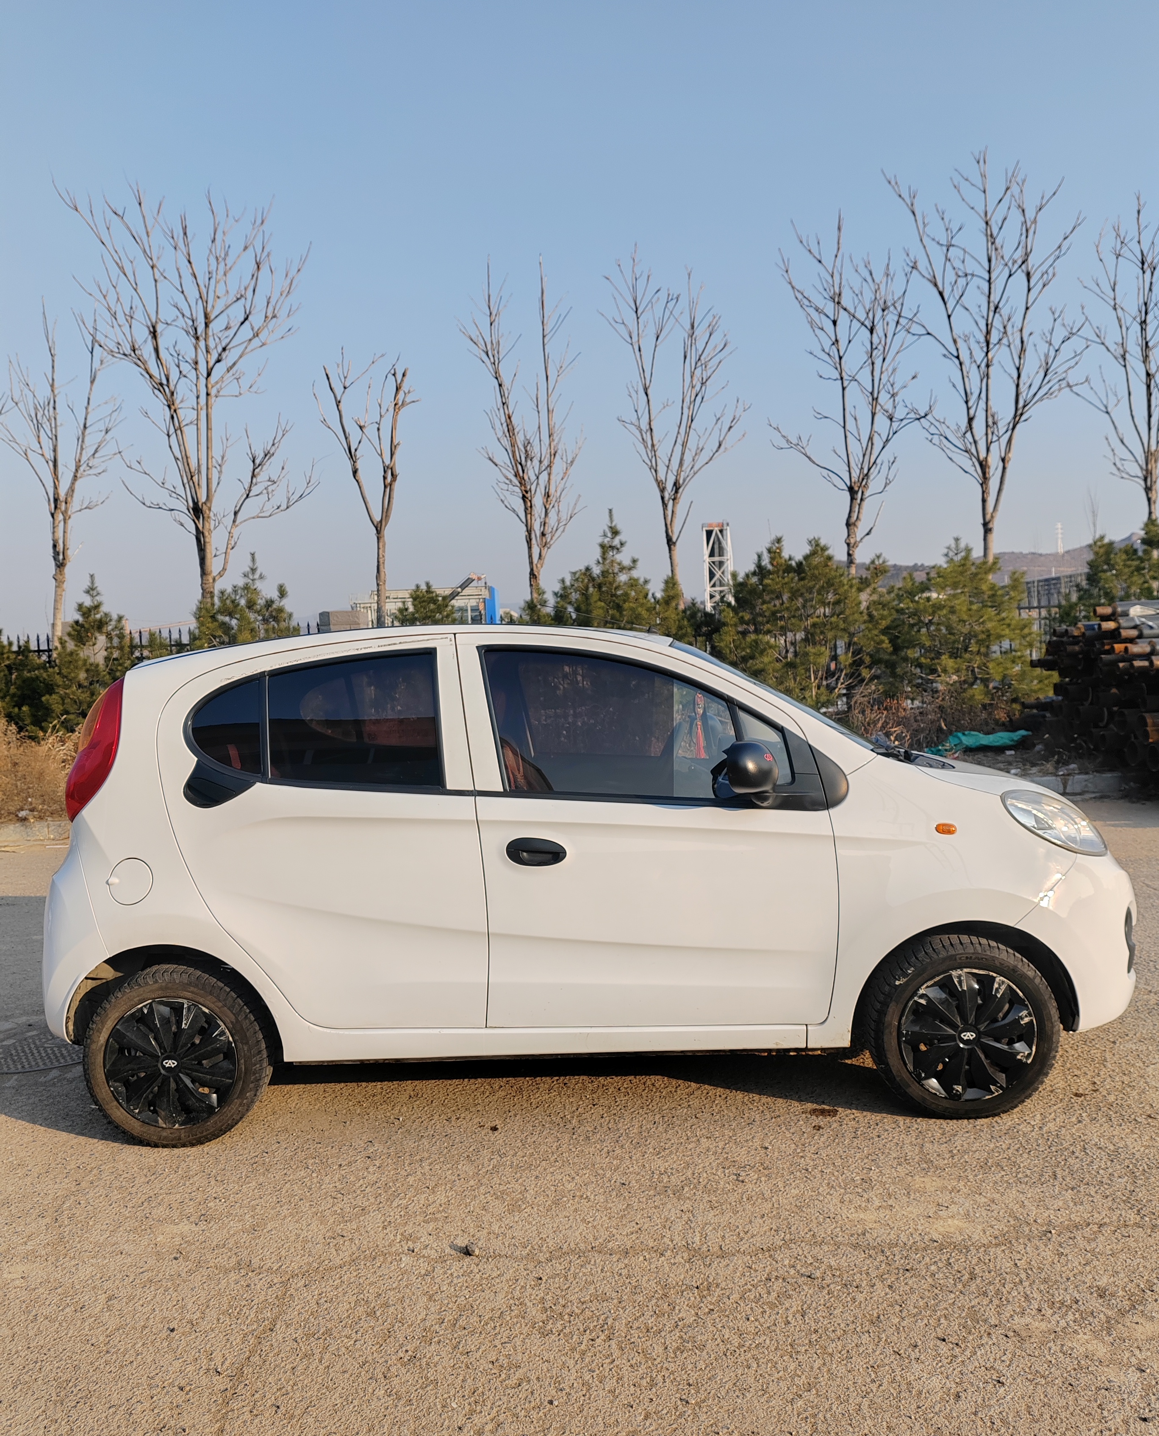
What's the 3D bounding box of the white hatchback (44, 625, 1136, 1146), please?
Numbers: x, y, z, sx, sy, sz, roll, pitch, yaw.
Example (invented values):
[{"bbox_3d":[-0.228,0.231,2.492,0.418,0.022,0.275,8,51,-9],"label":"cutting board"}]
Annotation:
[{"bbox_3d":[0.018,0.439,4.292,3.560,1.520,1.640,-2,3,1],"label":"white hatchback"}]

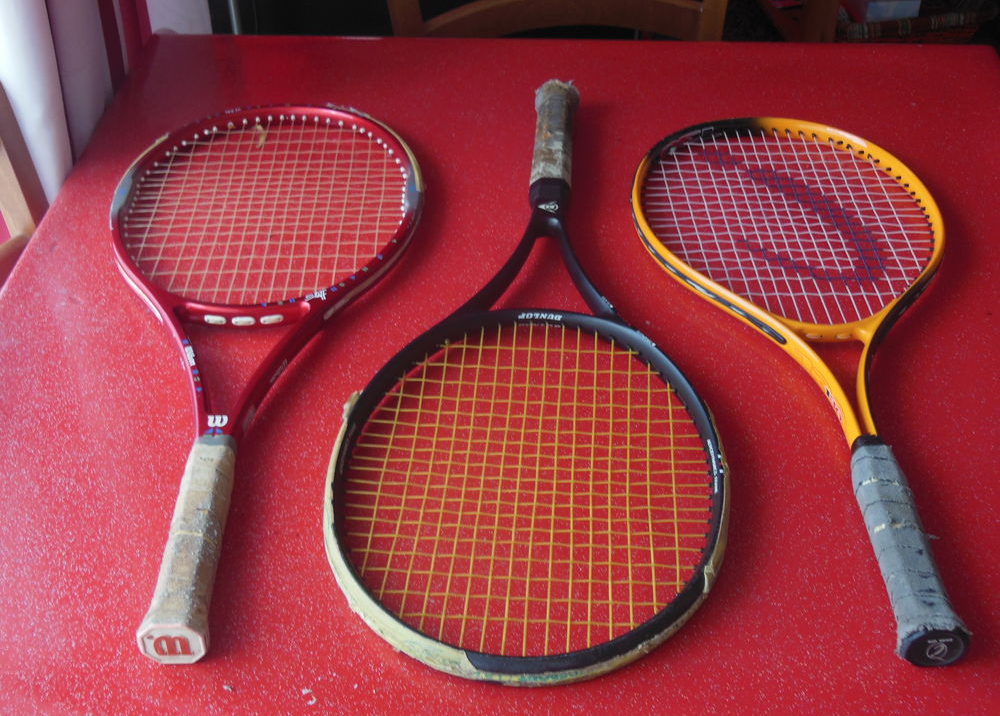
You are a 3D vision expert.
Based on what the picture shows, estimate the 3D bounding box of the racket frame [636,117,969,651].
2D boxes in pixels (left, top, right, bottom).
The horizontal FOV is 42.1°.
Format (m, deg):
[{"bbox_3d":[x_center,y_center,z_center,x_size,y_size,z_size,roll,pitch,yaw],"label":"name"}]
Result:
[{"bbox_3d":[0.248,-0.033,1.005,0.261,0.033,0.652,0,38,0],"label":"racket frame"}]

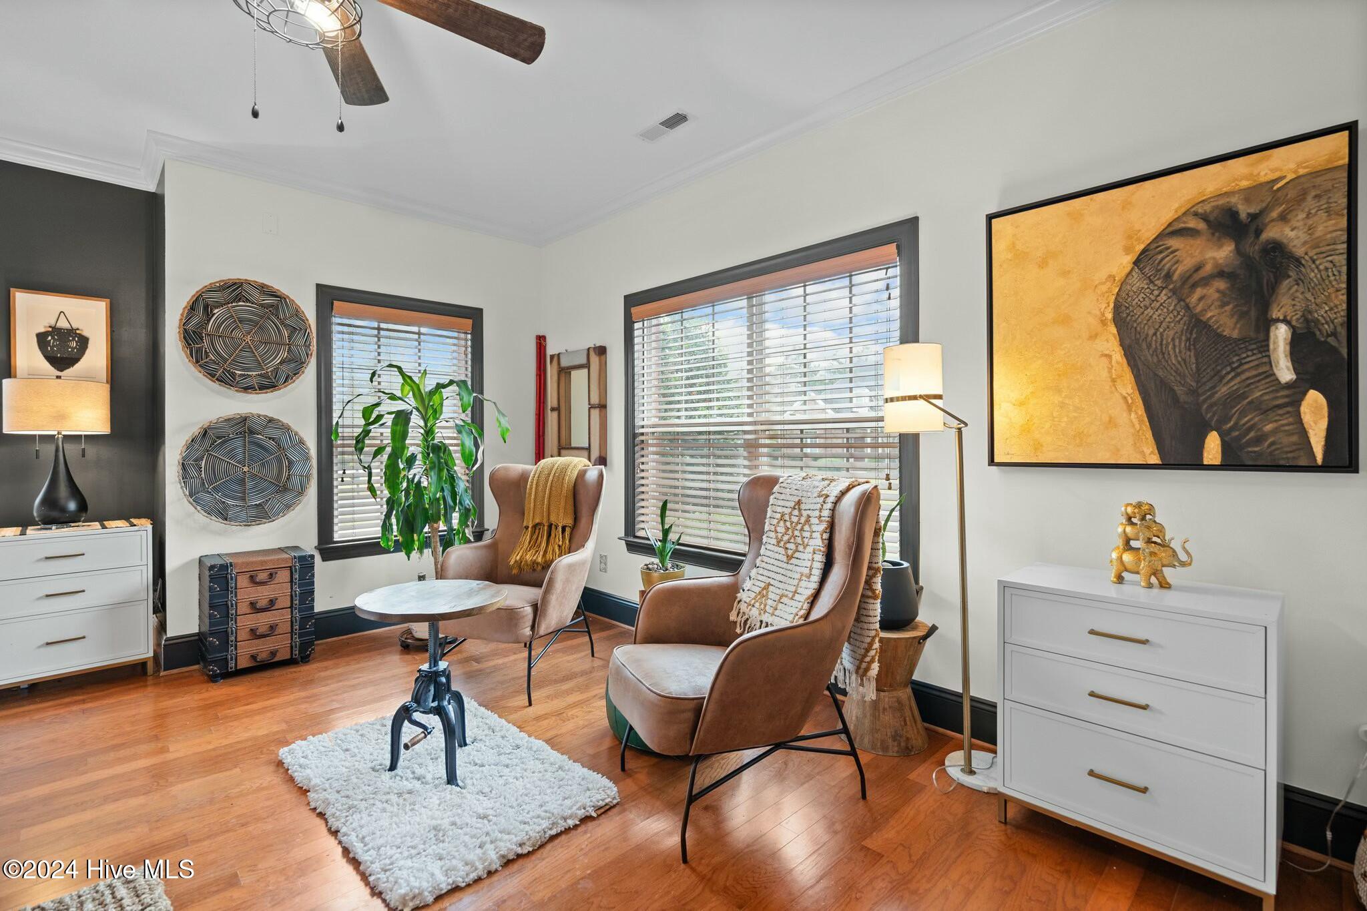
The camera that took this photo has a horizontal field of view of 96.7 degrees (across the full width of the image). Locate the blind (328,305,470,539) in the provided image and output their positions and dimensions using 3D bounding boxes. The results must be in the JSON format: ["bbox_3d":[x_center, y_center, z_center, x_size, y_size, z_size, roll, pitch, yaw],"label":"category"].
[{"bbox_3d":[-1.885,-0.222,4.133,0.885,1.510,0.070,-1,1,-43],"label":"blind"}]

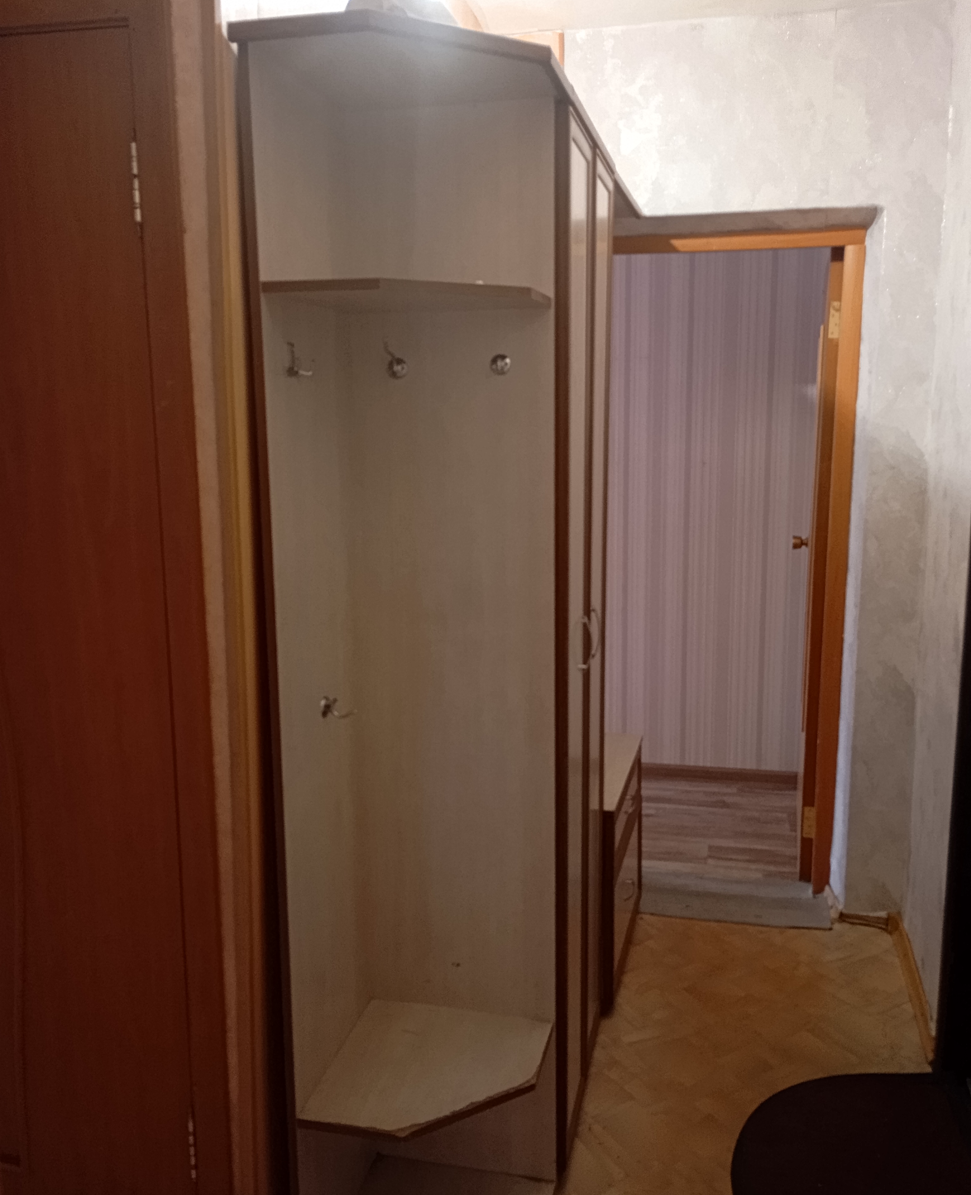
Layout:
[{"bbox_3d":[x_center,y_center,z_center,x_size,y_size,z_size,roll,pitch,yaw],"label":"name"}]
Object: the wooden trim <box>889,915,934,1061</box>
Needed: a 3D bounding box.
[{"bbox_3d":[1.166,1.054,2.850,0.022,0.055,0.679,2,10,14],"label":"wooden trim"}]

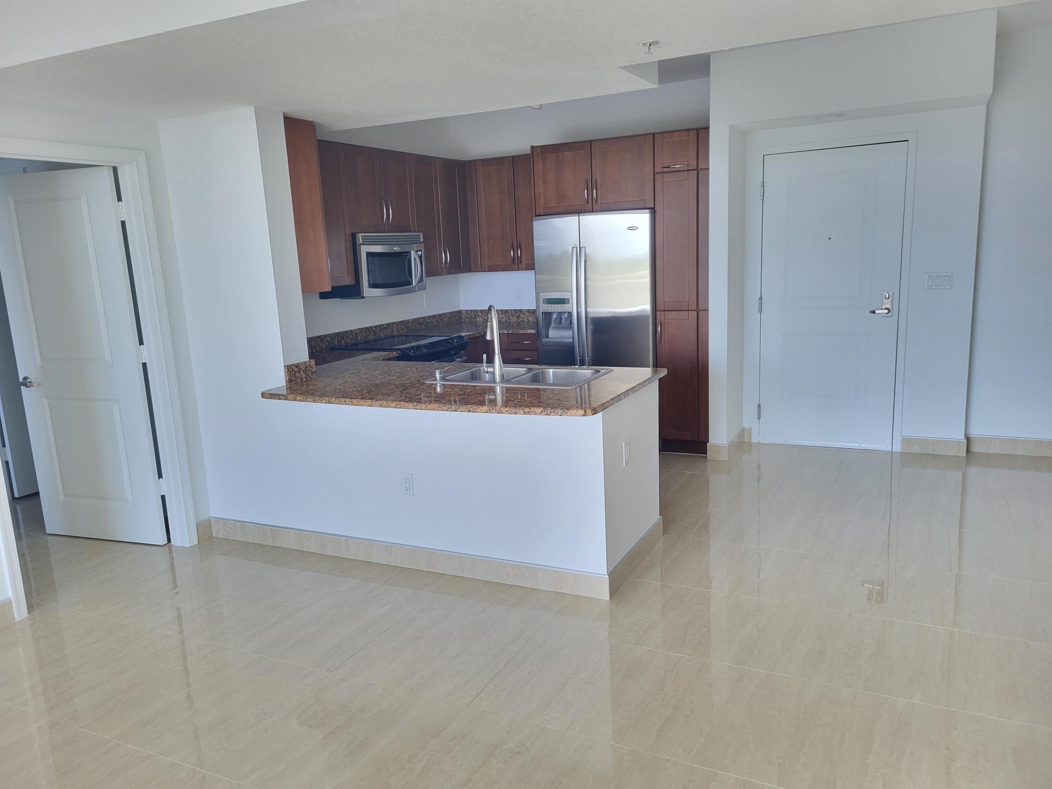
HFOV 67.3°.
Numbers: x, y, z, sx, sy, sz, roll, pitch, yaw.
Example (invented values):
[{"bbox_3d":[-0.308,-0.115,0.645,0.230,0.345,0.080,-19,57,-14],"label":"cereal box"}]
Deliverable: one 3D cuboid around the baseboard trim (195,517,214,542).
[{"bbox_3d":[-1.840,0.775,4.515,0.015,0.115,0.108,3,12,26],"label":"baseboard trim"}]

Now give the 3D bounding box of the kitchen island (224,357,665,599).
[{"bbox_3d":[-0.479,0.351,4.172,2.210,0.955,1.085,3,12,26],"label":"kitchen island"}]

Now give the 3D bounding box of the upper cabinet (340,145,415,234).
[{"bbox_3d":[-1.152,-1.430,5.616,0.345,0.575,0.790,3,12,26],"label":"upper cabinet"}]

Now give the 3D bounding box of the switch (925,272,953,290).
[{"bbox_3d":[2.797,-0.769,5.354,0.162,0.117,0.013,3,12,26],"label":"switch"}]

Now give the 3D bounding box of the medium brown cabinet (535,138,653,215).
[{"bbox_3d":[0.615,-1.635,5.997,0.917,0.498,0.650,3,12,26],"label":"medium brown cabinet"}]

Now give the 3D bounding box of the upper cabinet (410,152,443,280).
[{"bbox_3d":[-0.897,-1.378,6.157,0.345,0.908,0.355,3,12,26],"label":"upper cabinet"}]

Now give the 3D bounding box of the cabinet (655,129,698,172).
[{"bbox_3d":[1.161,-1.723,5.698,0.300,0.264,0.632,3,12,26],"label":"cabinet"}]

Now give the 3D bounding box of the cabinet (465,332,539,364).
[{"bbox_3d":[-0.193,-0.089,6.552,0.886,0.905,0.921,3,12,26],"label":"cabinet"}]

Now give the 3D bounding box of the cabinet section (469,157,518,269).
[{"bbox_3d":[-0.182,-1.485,6.588,0.387,0.897,0.328,3,12,26],"label":"cabinet section"}]

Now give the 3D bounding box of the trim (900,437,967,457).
[{"bbox_3d":[2.869,0.365,5.563,0.401,0.116,0.015,3,12,26],"label":"trim"}]

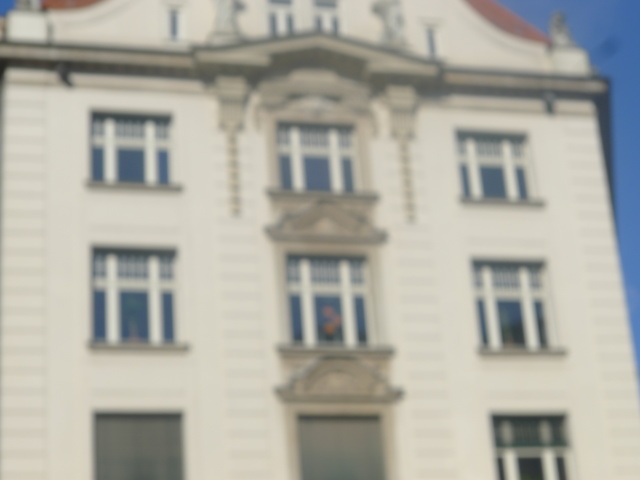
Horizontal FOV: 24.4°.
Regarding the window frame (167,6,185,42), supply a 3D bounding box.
[{"bbox_3d":[-3.383,-5.000,34.532,0.393,0.956,0.180,2,-25,-14],"label":"window frame"}]

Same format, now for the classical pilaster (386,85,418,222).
[{"bbox_3d":[2.068,-2.034,34.295,0.600,3.433,0.350,2,-25,-14],"label":"classical pilaster"}]

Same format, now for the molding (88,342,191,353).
[{"bbox_3d":[-3.763,2.245,30.873,2.100,0.170,0.220,2,-24,-15],"label":"molding"}]

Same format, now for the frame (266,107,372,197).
[{"bbox_3d":[-0.043,-1.983,33.959,2.348,2.100,0.270,2,-25,-14],"label":"frame"}]

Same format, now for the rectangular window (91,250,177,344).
[{"bbox_3d":[-3.953,1.220,31.456,1.870,2.150,0.200,2,-24,-15],"label":"rectangular window"}]

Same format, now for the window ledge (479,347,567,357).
[{"bbox_3d":[4.504,2.487,32.911,1.994,0.132,0.230,2,-25,-14],"label":"window ledge"}]

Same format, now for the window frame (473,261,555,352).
[{"bbox_3d":[4.395,1.511,33.662,1.880,2.150,0.200,2,-24,-15],"label":"window frame"}]

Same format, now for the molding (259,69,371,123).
[{"bbox_3d":[-0.125,-3.229,33.103,2.420,0.990,0.400,2,-24,-15],"label":"molding"}]

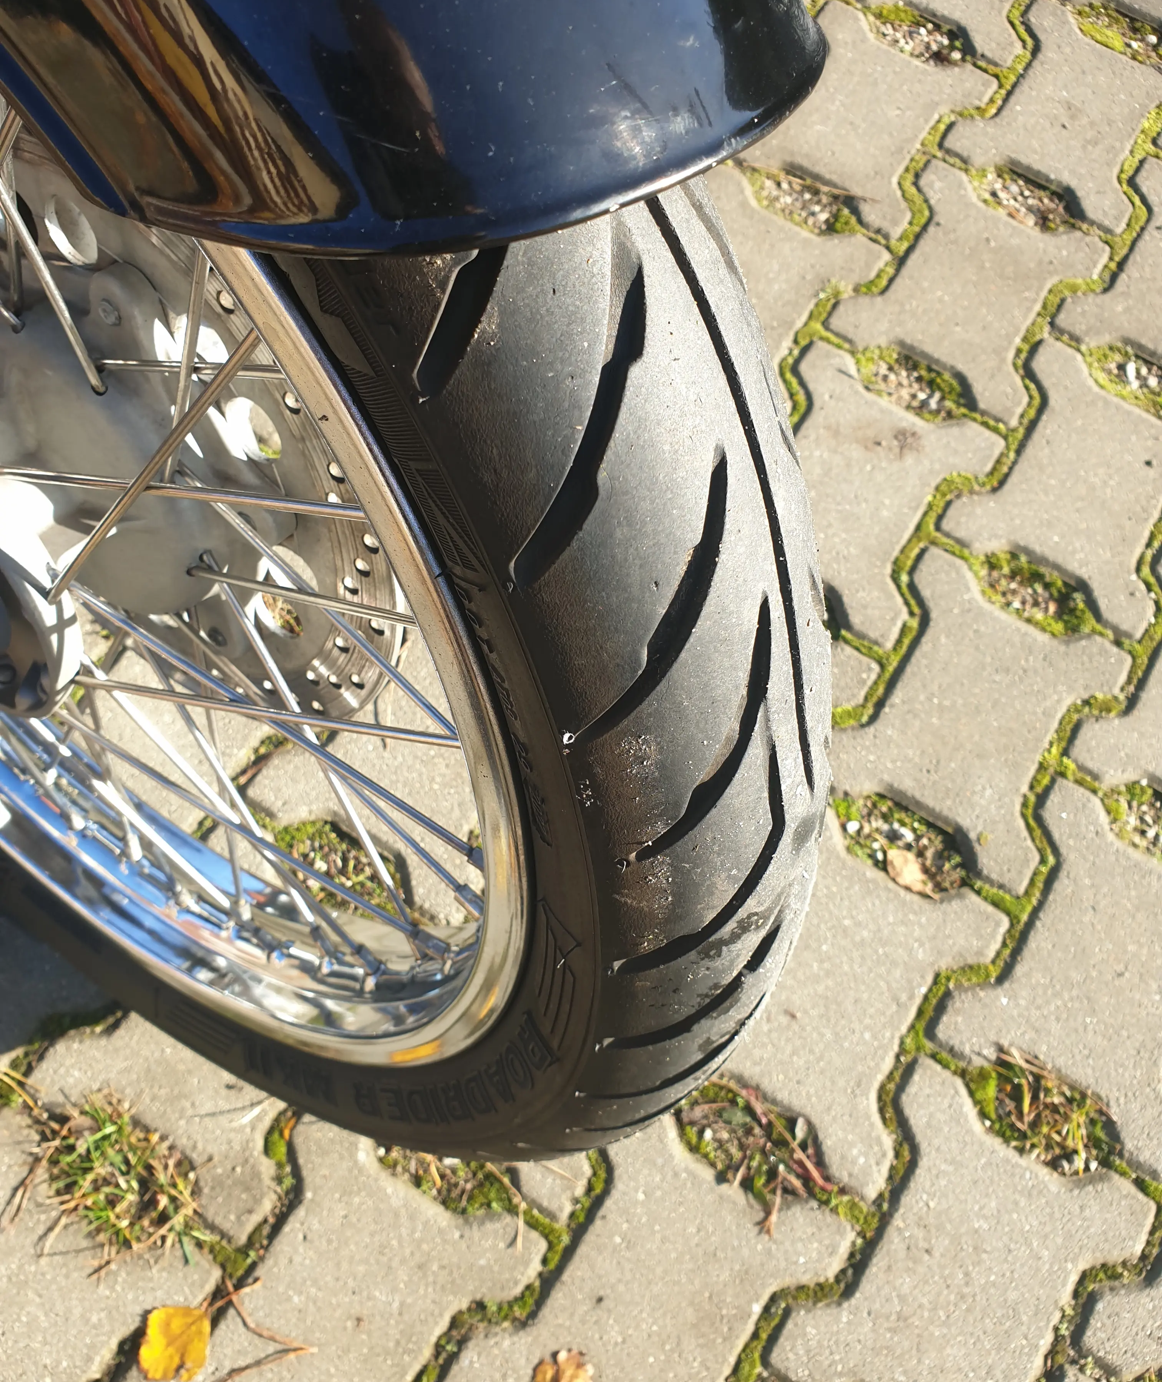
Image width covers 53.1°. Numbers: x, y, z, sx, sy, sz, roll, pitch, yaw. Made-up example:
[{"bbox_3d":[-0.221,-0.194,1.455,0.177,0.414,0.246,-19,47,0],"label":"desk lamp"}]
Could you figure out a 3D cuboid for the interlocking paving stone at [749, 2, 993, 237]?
[{"bbox_3d":[0.223,-0.451,0.966,0.162,0.070,0.199,31,72,7],"label":"interlocking paving stone"}]

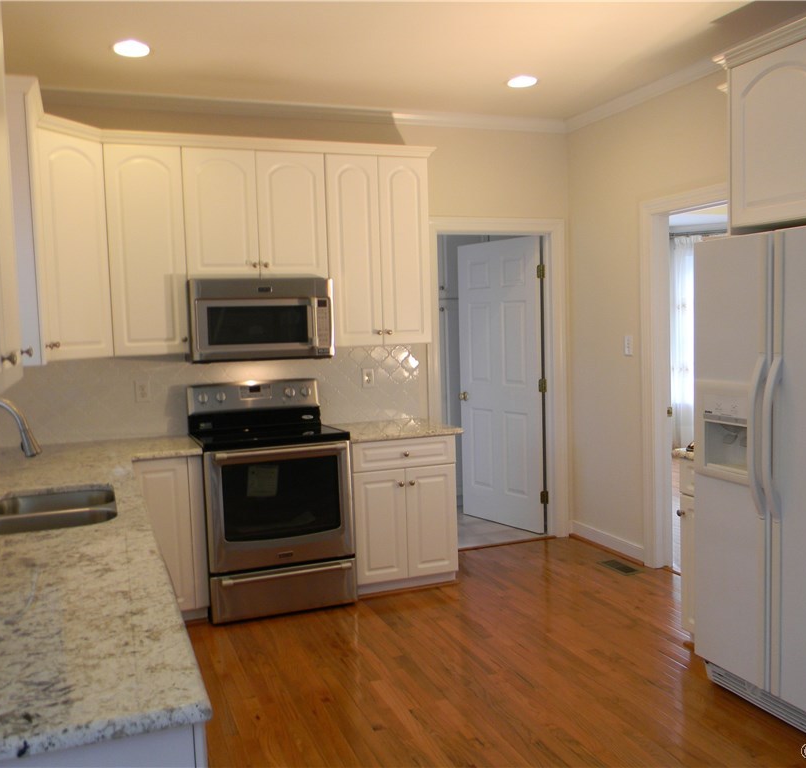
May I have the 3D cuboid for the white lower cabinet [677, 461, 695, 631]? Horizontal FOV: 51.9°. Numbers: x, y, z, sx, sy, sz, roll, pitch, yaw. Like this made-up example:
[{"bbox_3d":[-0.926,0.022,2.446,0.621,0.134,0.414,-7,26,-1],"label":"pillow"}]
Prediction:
[{"bbox_3d":[1.553,0.750,3.653,0.615,0.875,0.240,-3,5,-20],"label":"white lower cabinet"}]

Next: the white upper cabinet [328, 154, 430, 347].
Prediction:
[{"bbox_3d":[-0.188,-0.770,4.900,0.613,1.075,0.330,-3,5,-20],"label":"white upper cabinet"}]

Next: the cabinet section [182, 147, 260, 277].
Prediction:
[{"bbox_3d":[-1.005,-0.904,4.492,0.380,0.668,0.320,-3,5,-21],"label":"cabinet section"}]

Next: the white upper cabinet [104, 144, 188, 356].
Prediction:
[{"bbox_3d":[-1.363,-0.694,4.397,0.363,1.065,0.330,-3,5,-20],"label":"white upper cabinet"}]

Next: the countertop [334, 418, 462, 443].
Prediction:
[{"bbox_3d":[-0.092,0.268,4.837,0.673,0.033,0.646,-3,5,-20],"label":"countertop"}]

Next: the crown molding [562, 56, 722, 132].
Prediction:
[{"bbox_3d":[1.315,-1.606,4.721,0.070,0.068,1.495,-3,5,-20],"label":"crown molding"}]

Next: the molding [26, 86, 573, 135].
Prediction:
[{"bbox_3d":[-0.531,-1.589,4.855,3.495,0.075,0.070,-3,5,-20],"label":"molding"}]

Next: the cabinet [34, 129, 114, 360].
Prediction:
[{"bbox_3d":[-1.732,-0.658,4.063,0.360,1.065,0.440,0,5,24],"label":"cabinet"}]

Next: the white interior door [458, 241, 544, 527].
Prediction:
[{"bbox_3d":[0.694,0.005,5.955,0.036,2.030,0.800,-5,6,-37],"label":"white interior door"}]

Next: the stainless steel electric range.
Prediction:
[{"bbox_3d":[-0.718,0.593,4.520,0.755,1.180,0.675,-3,5,-20],"label":"stainless steel electric range"}]

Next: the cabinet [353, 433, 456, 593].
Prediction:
[{"bbox_3d":[-0.090,0.703,4.819,0.608,0.879,0.610,-3,5,-20],"label":"cabinet"}]

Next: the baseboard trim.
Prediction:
[{"bbox_3d":[1.306,1.014,5.319,0.020,0.108,0.785,-3,5,-20],"label":"baseboard trim"}]

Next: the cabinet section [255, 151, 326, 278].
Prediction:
[{"bbox_3d":[-0.650,-0.923,4.625,0.381,0.668,0.320,-3,5,-21],"label":"cabinet section"}]

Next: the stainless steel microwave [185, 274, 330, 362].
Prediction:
[{"bbox_3d":[-0.815,-0.362,4.655,0.760,0.427,0.400,-3,5,-20],"label":"stainless steel microwave"}]

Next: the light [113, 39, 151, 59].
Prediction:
[{"bbox_3d":[-1.192,-1.473,3.642,0.165,0.045,0.165,-3,5,-20],"label":"light"}]

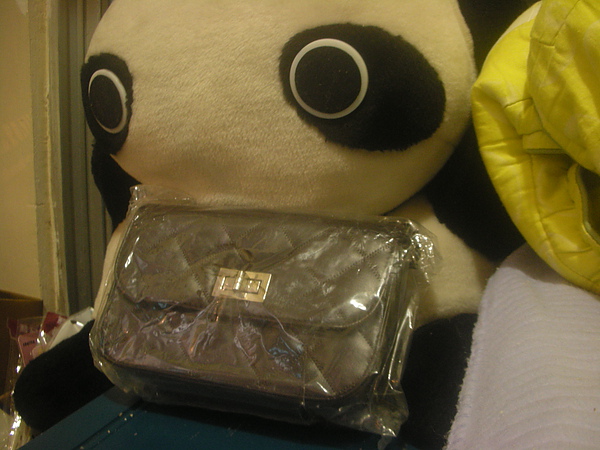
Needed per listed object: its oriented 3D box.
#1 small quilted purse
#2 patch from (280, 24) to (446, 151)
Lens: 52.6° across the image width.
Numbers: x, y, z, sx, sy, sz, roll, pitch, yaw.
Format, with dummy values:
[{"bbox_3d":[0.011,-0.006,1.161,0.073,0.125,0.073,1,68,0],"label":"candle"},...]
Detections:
[{"bbox_3d":[-0.031,0.061,0.460,0.220,0.138,0.068,2,-24,21],"label":"small quilted purse"},{"bbox_3d":[0.059,-0.112,0.505,0.150,0.100,0.040,1,14,-29],"label":"patch"}]

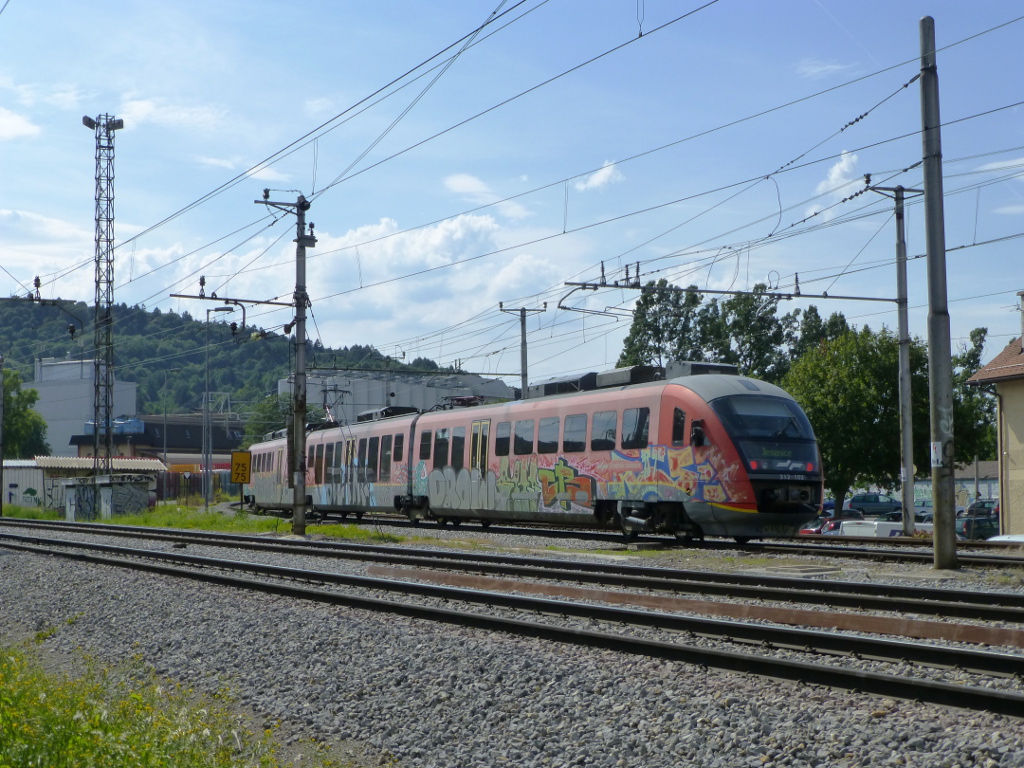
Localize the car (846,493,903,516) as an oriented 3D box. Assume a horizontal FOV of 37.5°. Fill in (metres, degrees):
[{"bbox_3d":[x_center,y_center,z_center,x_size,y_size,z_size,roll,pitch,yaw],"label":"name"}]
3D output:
[{"bbox_3d":[26.164,8.683,108.000,4.620,1.740,1.810,0,-4,-5],"label":"car"}]

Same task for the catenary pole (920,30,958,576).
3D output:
[{"bbox_3d":[6.648,-1.469,23.577,0.350,8.670,0.350,1,-4,-23],"label":"catenary pole"}]

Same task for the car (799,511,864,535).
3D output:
[{"bbox_3d":[14.612,6.805,69.000,4.050,1.430,1.680,1,-4,-30],"label":"car"}]

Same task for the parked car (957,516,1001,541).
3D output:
[{"bbox_3d":[20.845,6.654,66.700,4.150,1.460,1.700,1,-4,-30],"label":"parked car"}]

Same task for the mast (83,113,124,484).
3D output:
[{"bbox_3d":[-19.067,-3.252,70.607,1.600,19.025,1.000,1,-4,-30],"label":"mast"}]

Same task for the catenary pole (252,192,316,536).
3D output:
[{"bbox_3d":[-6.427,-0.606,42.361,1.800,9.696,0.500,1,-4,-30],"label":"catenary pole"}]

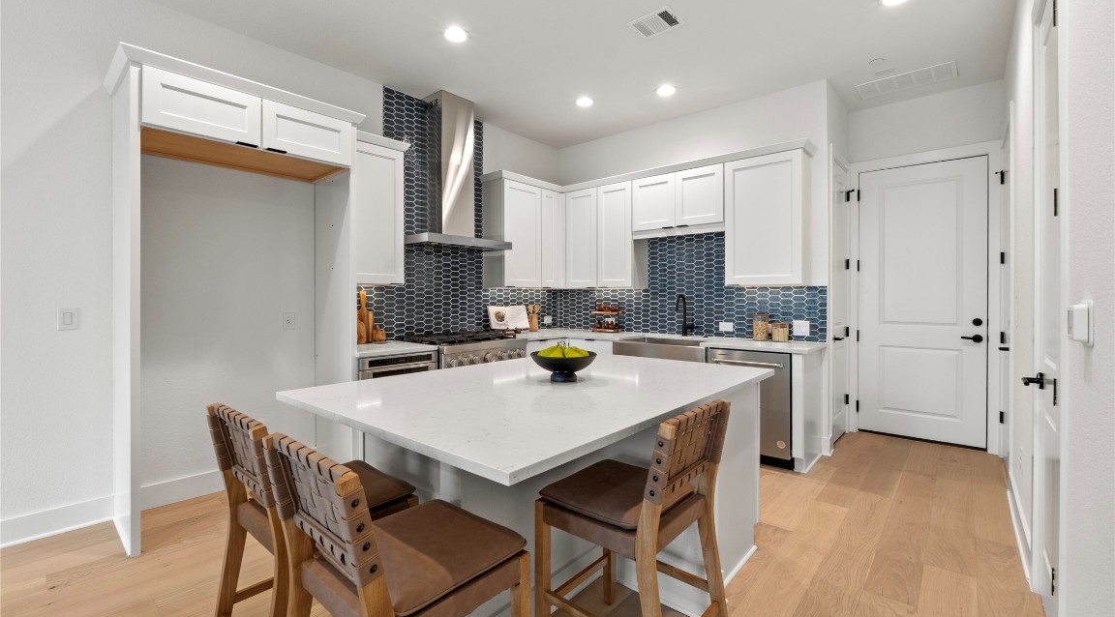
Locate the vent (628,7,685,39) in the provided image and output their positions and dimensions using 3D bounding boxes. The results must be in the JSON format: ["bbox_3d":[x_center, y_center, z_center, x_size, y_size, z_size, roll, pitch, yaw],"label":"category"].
[{"bbox_3d":[0.645,-1.833,3.005,0.285,0.025,0.240,1,2,41],"label":"vent"}]

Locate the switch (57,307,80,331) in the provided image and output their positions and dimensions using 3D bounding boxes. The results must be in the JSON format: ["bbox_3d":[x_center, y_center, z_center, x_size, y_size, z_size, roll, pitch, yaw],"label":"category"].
[{"bbox_3d":[-2.665,0.056,2.533,0.012,0.117,0.076,1,2,41],"label":"switch"}]

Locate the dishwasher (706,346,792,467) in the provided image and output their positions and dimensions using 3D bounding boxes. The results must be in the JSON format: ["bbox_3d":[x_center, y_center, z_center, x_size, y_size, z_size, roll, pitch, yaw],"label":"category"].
[{"bbox_3d":[1.633,0.755,3.756,0.614,0.873,0.610,1,2,41],"label":"dishwasher"}]

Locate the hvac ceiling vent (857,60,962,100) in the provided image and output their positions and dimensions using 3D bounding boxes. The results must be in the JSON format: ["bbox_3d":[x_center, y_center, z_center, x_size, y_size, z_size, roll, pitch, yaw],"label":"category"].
[{"bbox_3d":[2.869,-1.853,3.828,0.650,0.030,0.340,1,2,41],"label":"hvac ceiling vent"}]

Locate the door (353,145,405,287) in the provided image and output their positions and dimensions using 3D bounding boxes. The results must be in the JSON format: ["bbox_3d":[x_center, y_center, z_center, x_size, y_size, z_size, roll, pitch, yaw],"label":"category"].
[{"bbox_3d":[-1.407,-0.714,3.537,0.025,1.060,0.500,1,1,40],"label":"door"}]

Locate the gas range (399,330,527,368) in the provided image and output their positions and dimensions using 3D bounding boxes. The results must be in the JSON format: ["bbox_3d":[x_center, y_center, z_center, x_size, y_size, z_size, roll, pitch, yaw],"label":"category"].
[{"bbox_3d":[-0.819,0.724,4.157,0.685,0.930,0.920,1,2,41],"label":"gas range"}]

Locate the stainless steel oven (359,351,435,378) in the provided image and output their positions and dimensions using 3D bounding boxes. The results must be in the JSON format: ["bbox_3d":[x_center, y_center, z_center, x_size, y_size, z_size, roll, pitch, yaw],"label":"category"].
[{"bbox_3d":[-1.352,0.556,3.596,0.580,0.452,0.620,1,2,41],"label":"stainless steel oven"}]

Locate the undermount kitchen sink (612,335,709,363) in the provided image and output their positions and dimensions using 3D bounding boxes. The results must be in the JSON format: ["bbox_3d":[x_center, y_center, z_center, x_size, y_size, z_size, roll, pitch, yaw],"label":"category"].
[{"bbox_3d":[1.014,0.418,4.222,0.885,0.240,0.545,1,2,41],"label":"undermount kitchen sink"}]

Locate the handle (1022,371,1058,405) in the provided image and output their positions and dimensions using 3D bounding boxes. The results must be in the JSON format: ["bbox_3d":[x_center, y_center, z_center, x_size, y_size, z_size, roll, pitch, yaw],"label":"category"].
[{"bbox_3d":[1.916,0.297,1.865,0.060,0.068,0.135,1,2,41],"label":"handle"}]

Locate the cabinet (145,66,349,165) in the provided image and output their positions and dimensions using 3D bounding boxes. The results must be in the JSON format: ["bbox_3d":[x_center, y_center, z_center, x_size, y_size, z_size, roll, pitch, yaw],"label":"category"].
[{"bbox_3d":[-1.945,-1.080,2.901,0.585,0.305,1.060,1,2,41],"label":"cabinet"}]

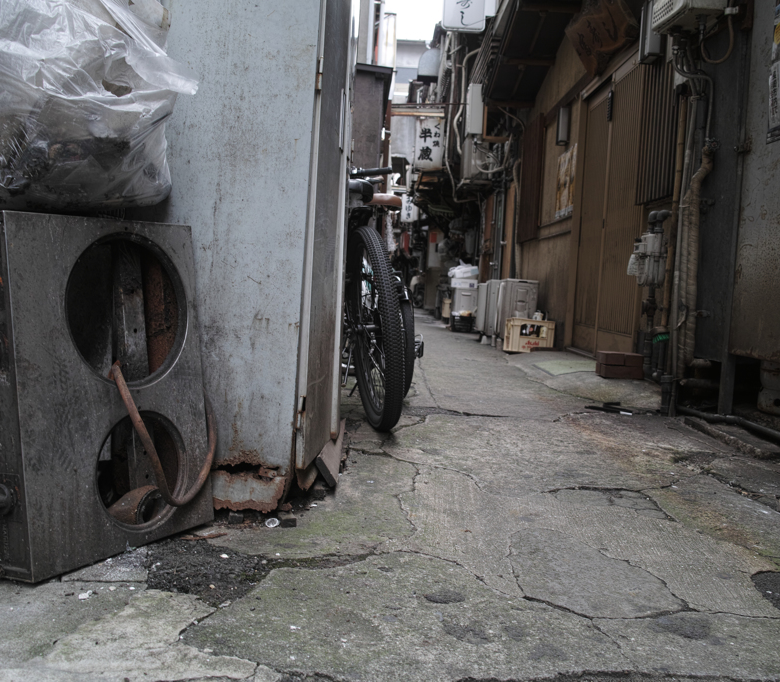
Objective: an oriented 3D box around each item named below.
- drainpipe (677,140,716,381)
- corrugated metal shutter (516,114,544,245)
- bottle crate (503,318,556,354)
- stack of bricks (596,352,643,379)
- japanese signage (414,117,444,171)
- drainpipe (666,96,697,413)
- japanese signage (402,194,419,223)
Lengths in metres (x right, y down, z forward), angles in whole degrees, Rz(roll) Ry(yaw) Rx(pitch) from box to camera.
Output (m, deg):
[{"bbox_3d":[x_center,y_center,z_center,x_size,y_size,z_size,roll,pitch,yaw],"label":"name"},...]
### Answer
[{"bbox_3d":[1.421,-0.381,3.753,0.110,1.114,0.100,3,4,-1],"label":"drainpipe"},{"bbox_3d":[1.394,-1.598,7.956,0.070,1.200,0.930,3,4,-1],"label":"corrugated metal shutter"},{"bbox_3d":[1.242,-0.051,7.112,0.385,0.288,0.325,3,4,-1],"label":"bottle crate"},{"bbox_3d":[1.256,0.131,4.352,0.210,0.126,0.200,3,4,-1],"label":"stack of bricks"},{"bbox_3d":[0.544,-2.737,11.110,0.390,0.710,0.220,3,4,-1],"label":"japanese signage"},{"bbox_3d":[1.345,-0.396,3.651,0.040,1.440,0.040,3,4,-1],"label":"drainpipe"},{"bbox_3d":[0.458,-3.003,18.100,0.360,0.630,0.200,3,4,-1],"label":"japanese signage"}]

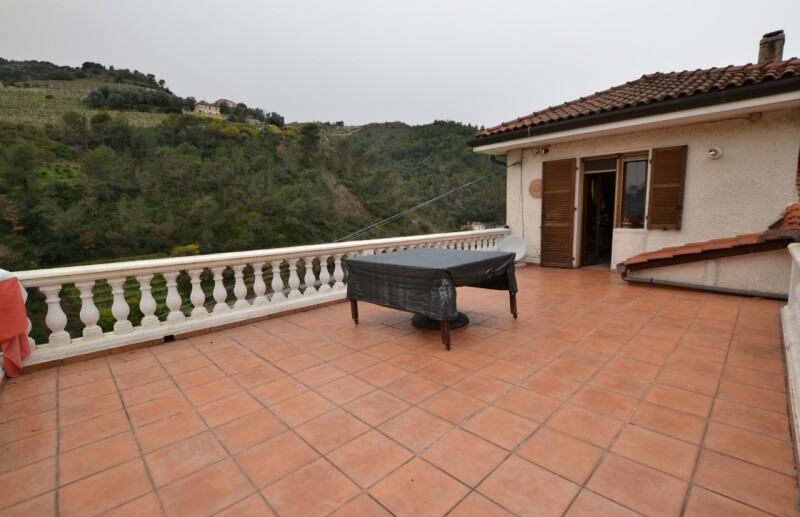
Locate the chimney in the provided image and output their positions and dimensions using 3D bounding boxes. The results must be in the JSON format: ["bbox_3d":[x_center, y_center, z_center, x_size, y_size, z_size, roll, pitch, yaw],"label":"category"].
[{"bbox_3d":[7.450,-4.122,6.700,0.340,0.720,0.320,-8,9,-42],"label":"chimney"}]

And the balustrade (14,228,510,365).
[{"bbox_3d":[-0.414,0.121,5.409,7.832,0.833,0.238,-8,9,-42],"label":"balustrade"}]

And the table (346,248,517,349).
[{"bbox_3d":[0.388,0.355,3.862,1.368,0.765,1.350,5,9,44],"label":"table"}]

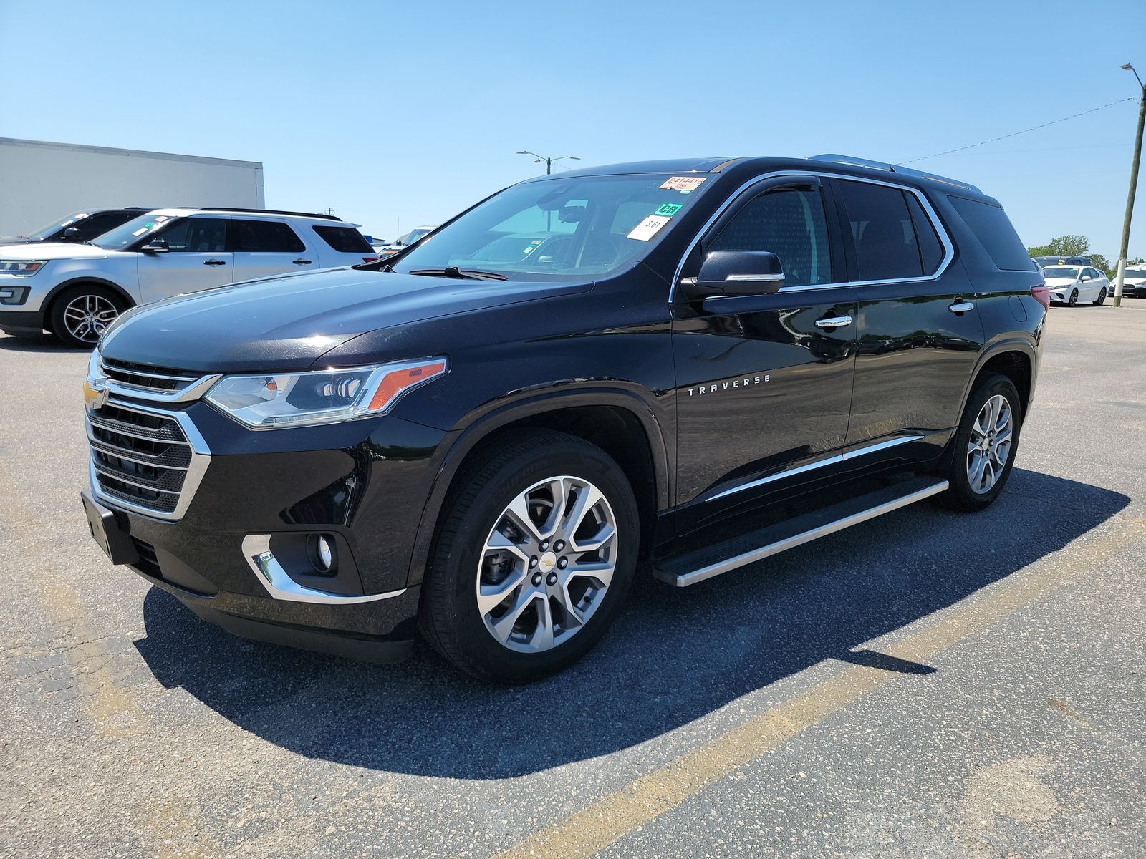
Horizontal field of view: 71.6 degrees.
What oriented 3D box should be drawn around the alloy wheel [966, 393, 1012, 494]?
[{"bbox_3d":[2.234,0.069,4.424,0.545,0.545,0.190,-8,14,-40],"label":"alloy wheel"}]

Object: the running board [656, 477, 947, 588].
[{"bbox_3d":[1.049,0.392,3.367,1.980,0.060,0.165,-8,14,-40],"label":"running board"}]

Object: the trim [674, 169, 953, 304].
[{"bbox_3d":[1.069,-0.797,3.303,2.100,0.510,0.200,-8,14,-40],"label":"trim"}]

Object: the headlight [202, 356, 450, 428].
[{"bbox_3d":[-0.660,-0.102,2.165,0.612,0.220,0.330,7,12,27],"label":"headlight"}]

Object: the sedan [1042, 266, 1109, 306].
[{"bbox_3d":[18.620,-5.445,30.100,4.880,1.445,1.840,-8,14,-38],"label":"sedan"}]

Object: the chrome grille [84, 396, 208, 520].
[{"bbox_3d":[-1.392,0.024,2.460,0.190,0.350,1.280,-8,14,-40],"label":"chrome grille"}]

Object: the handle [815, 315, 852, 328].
[{"bbox_3d":[1.048,-0.431,3.187,0.235,0.045,0.055,-8,14,-40],"label":"handle"}]

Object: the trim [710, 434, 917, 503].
[{"bbox_3d":[1.071,0.136,3.330,1.590,0.055,0.040,-11,16,-39],"label":"trim"}]

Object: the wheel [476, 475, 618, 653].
[{"bbox_3d":[-0.118,0.396,2.476,0.545,0.545,0.190,-9,15,-41],"label":"wheel"}]

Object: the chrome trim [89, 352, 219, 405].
[{"bbox_3d":[-1.369,-0.180,2.438,0.190,0.120,1.300,-8,14,-40],"label":"chrome trim"}]

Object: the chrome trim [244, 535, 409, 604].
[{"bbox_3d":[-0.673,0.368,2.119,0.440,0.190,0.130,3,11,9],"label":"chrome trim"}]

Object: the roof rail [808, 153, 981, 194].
[{"bbox_3d":[1.675,-1.271,4.016,1.770,0.075,0.065,-8,14,-40],"label":"roof rail"}]

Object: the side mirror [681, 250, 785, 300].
[{"bbox_3d":[0.520,-0.511,2.656,0.200,0.165,0.290,-8,14,-40],"label":"side mirror"}]

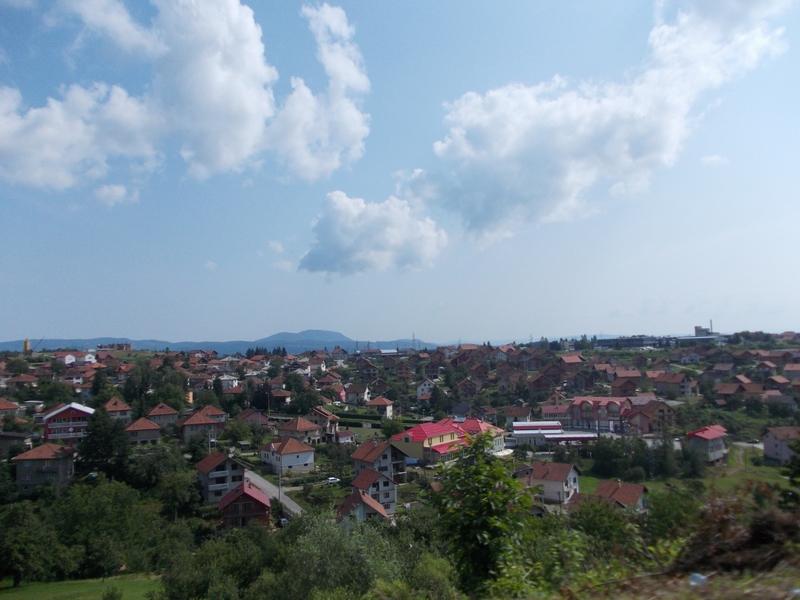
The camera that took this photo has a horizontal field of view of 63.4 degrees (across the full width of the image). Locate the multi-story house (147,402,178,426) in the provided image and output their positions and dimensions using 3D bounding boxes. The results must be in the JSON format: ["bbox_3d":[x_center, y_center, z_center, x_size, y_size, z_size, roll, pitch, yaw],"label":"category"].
[{"bbox_3d":[-84.464,40.732,230.000,10.000,8.300,9.500,2,-4,-25],"label":"multi-story house"}]

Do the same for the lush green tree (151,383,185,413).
[{"bbox_3d":[-97.010,40.680,270.000,12.000,12.000,12.000,2,-4,-20],"label":"lush green tree"}]

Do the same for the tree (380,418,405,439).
[{"bbox_3d":[-2.570,44.080,222.000,7.800,7.200,7.800,0,-4,-1],"label":"tree"}]

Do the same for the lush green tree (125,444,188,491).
[{"bbox_3d":[-57.197,39.345,152.000,15.033,10.805,12.778,1,-4,-21],"label":"lush green tree"}]

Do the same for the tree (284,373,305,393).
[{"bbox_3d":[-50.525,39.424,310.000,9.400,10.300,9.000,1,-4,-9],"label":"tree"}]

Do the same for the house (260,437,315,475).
[{"bbox_3d":[-29.577,40.732,170.000,9.700,9.000,10.300,3,-5,-40],"label":"house"}]

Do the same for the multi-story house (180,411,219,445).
[{"bbox_3d":[-60.484,38.371,195.000,9.800,9.500,10.000,2,-4,-25],"label":"multi-story house"}]

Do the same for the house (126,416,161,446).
[{"bbox_3d":[-83.240,42.840,210.000,10.500,8.700,9.800,2,-5,-24],"label":"house"}]

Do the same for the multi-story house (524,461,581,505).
[{"bbox_3d":[39.200,45.710,165.070,10.600,8.400,10.200,-3,-5,38],"label":"multi-story house"}]

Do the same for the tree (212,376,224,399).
[{"bbox_3d":[-93.960,45.300,335.000,5.800,11.300,5.800,1,-4,-16],"label":"tree"}]

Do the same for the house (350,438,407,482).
[{"bbox_3d":[-5.580,43.850,174.600,11.300,10.700,10.500,3,-5,-37],"label":"house"}]

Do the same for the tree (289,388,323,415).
[{"bbox_3d":[-38.229,40.941,262.000,13.200,10.800,11.000,1,-4,-8],"label":"tree"}]

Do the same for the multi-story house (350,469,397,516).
[{"bbox_3d":[-6.260,47.450,160.670,8.900,9.900,9.100,2,-5,-28],"label":"multi-story house"}]

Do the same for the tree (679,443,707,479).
[{"bbox_3d":[78.200,42.910,173.000,7.200,9.400,7.200,-2,-5,24],"label":"tree"}]

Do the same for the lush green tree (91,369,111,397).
[{"bbox_3d":[-143.920,40.740,312.000,9.000,15.000,9.000,2,-5,-25],"label":"lush green tree"}]

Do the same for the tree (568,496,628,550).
[{"bbox_3d":[23.006,25.904,75.000,6.954,6.259,6.606,-1,-4,17],"label":"tree"}]

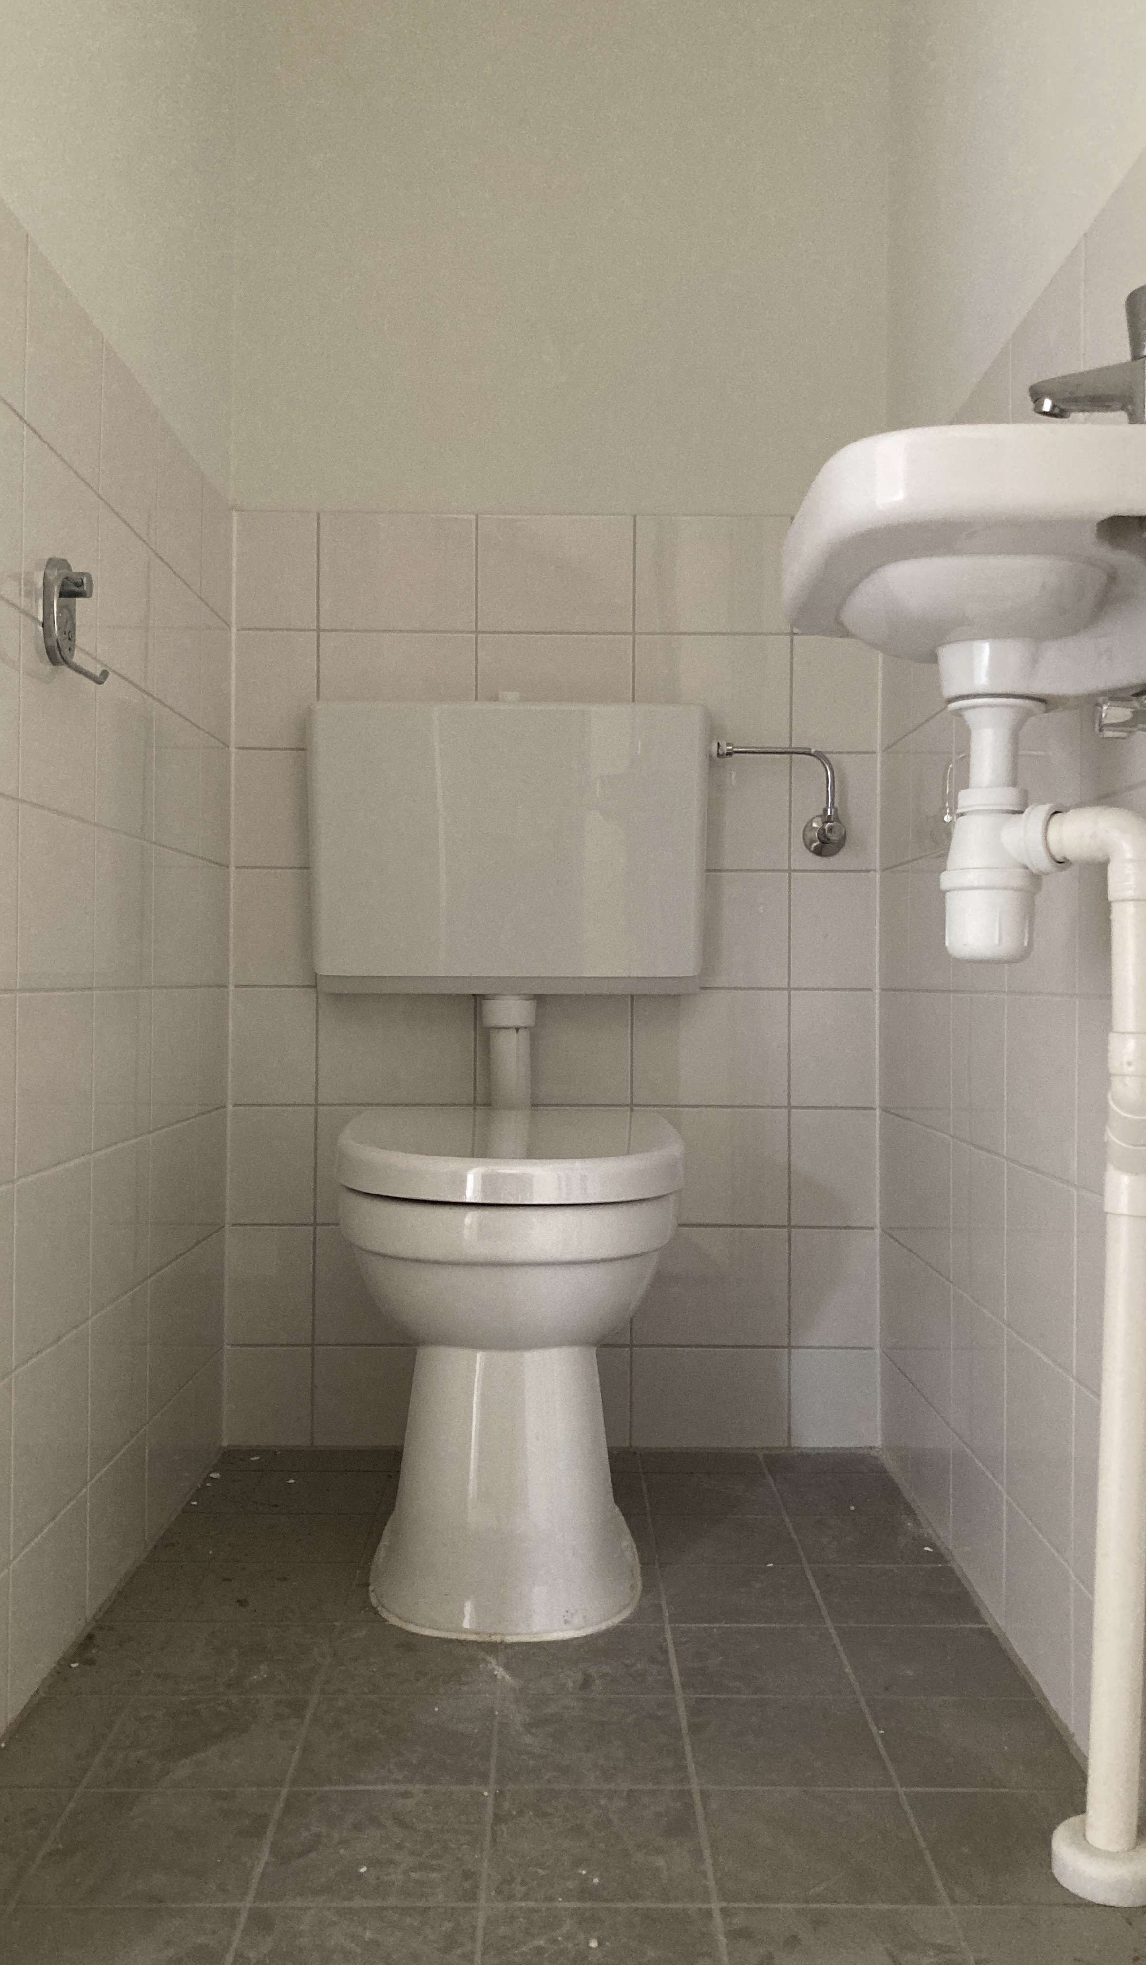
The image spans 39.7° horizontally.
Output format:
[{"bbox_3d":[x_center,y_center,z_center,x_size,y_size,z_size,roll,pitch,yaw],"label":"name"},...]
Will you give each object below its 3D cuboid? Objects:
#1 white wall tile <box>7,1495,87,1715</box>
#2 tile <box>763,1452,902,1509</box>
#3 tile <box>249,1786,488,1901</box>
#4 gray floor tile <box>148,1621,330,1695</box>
[{"bbox_3d":[-0.444,0.518,1.347,0.009,0.119,0.194,0,0,0],"label":"white wall tile"},{"bbox_3d":[0.311,0.600,1.888,0.144,0.010,0.226,0,0,0],"label":"tile"},{"bbox_3d":[-0.134,0.598,1.095,0.148,0.010,0.147,0,0,-1],"label":"tile"},{"bbox_3d":[-0.288,0.596,1.391,0.148,0.010,0.147,0,0,-1],"label":"gray floor tile"}]

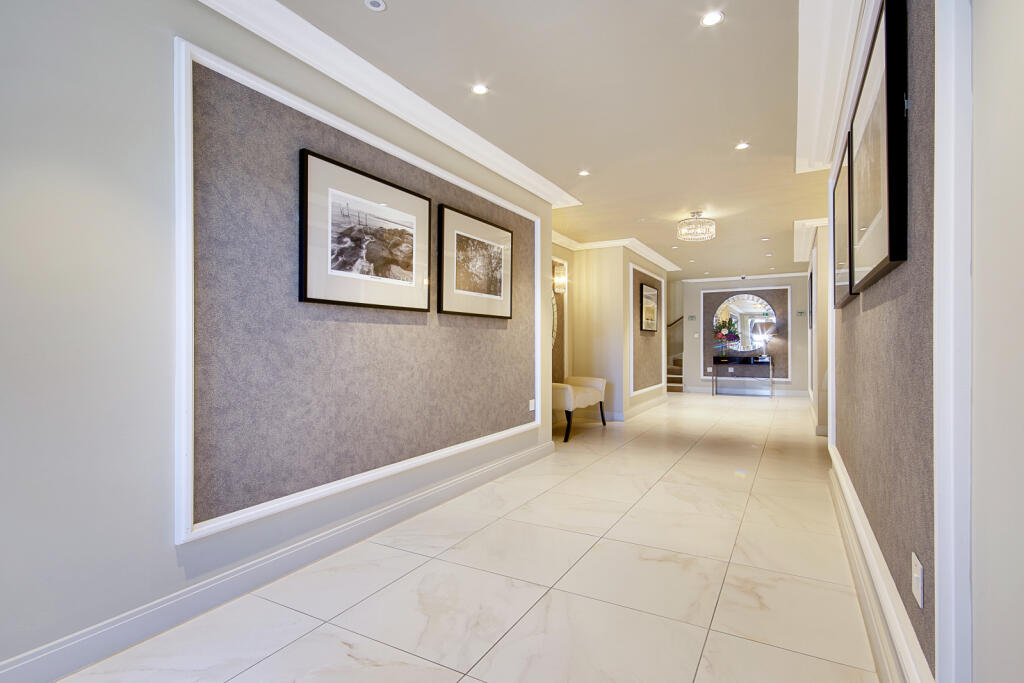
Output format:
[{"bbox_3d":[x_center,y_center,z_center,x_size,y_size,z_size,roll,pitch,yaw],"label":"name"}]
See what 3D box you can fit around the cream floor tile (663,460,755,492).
[{"bbox_3d":[1.544,1.053,3.548,0.600,0.010,0.600,1,0,29],"label":"cream floor tile"}]

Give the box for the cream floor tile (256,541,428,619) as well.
[{"bbox_3d":[-0.734,1.049,2.043,0.451,0.010,0.586,0,0,29],"label":"cream floor tile"}]

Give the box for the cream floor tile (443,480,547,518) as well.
[{"bbox_3d":[-0.108,1.050,3.035,0.443,0.010,0.586,0,0,29],"label":"cream floor tile"}]

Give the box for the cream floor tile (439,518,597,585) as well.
[{"bbox_3d":[0.057,1.044,2.298,0.600,0.010,0.600,1,0,29],"label":"cream floor tile"}]

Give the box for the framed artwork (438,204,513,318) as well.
[{"bbox_3d":[-0.230,-0.528,3.293,0.035,0.701,0.899,0,0,29],"label":"framed artwork"}]

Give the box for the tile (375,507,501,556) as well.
[{"bbox_3d":[-0.399,1.038,2.516,0.410,0.010,0.600,1,0,29],"label":"tile"}]

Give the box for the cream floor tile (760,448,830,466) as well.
[{"bbox_3d":[2.703,1.061,4.301,0.570,0.010,0.600,1,0,29],"label":"cream floor tile"}]

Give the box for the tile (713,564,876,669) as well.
[{"bbox_3d":[1.080,1.043,1.782,0.475,0.010,0.586,0,0,29],"label":"tile"}]

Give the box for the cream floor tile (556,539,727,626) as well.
[{"bbox_3d":[0.595,1.045,2.027,0.610,0.010,0.586,0,0,29],"label":"cream floor tile"}]

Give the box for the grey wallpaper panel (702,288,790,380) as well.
[{"bbox_3d":[4.507,-0.128,8.807,1.523,1.761,0.020,0,0,29],"label":"grey wallpaper panel"}]

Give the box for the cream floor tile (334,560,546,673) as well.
[{"bbox_3d":[-0.258,1.044,1.795,0.600,0.010,0.600,1,0,29],"label":"cream floor tile"}]

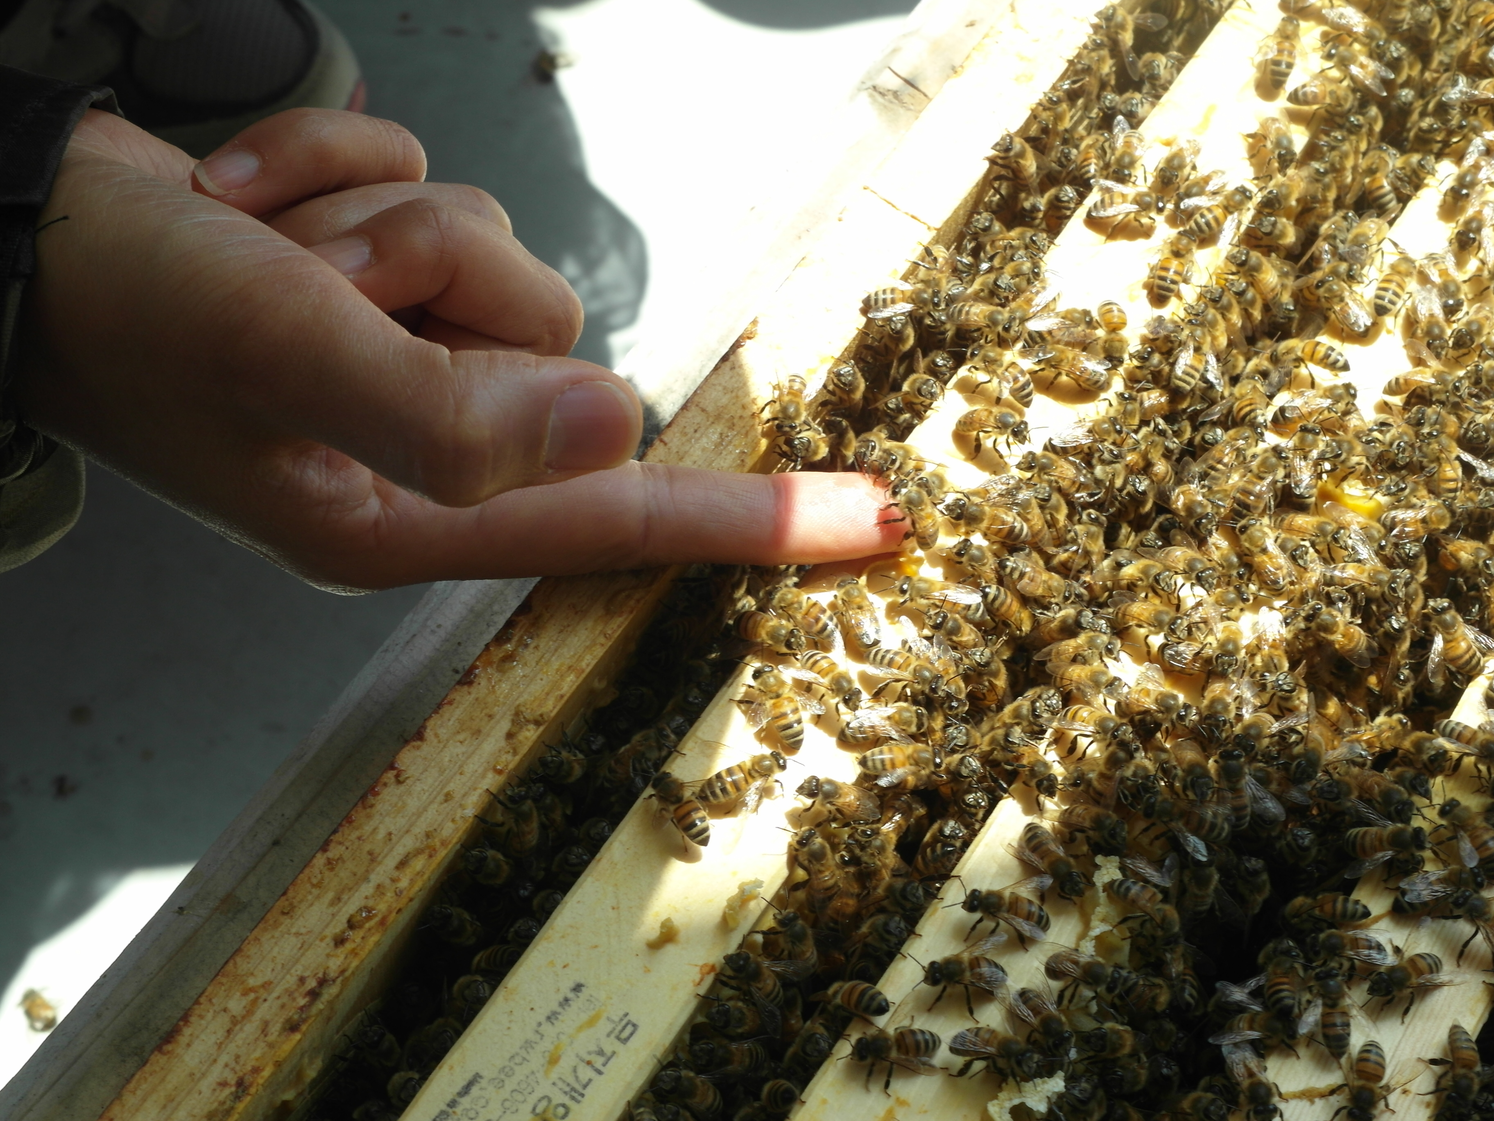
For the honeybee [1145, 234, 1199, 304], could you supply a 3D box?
[{"bbox_3d":[0.073,-0.049,0.527,0.007,0.005,0.015,19,61,9],"label":"honeybee"}]

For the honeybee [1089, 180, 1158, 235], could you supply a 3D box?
[{"bbox_3d":[0.065,-0.061,0.534,0.014,0.005,0.010,-7,60,-5],"label":"honeybee"}]

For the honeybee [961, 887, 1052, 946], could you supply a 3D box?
[{"bbox_3d":[0.040,0.055,0.482,0.014,0.006,0.009,19,64,10],"label":"honeybee"}]

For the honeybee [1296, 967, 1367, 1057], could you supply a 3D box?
[{"bbox_3d":[0.087,0.067,0.460,0.010,0.005,0.013,-1,60,-2],"label":"honeybee"}]

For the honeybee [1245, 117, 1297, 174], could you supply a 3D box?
[{"bbox_3d":[0.092,-0.072,0.541,0.007,0.005,0.013,-8,61,-6],"label":"honeybee"}]

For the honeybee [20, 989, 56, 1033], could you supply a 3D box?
[{"bbox_3d":[-0.180,0.114,0.790,0.007,0.005,0.013,-24,64,-9],"label":"honeybee"}]

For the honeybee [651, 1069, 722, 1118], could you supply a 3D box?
[{"bbox_3d":[-0.009,0.080,0.466,0.005,0.013,0.006,12,74,53],"label":"honeybee"}]

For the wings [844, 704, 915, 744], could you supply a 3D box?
[{"bbox_3d":[0.021,0.026,0.496,0.011,0.003,0.007,-14,63,-7],"label":"wings"}]

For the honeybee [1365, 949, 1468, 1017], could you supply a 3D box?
[{"bbox_3d":[0.102,0.065,0.477,0.014,0.006,0.010,-24,65,-12],"label":"honeybee"}]

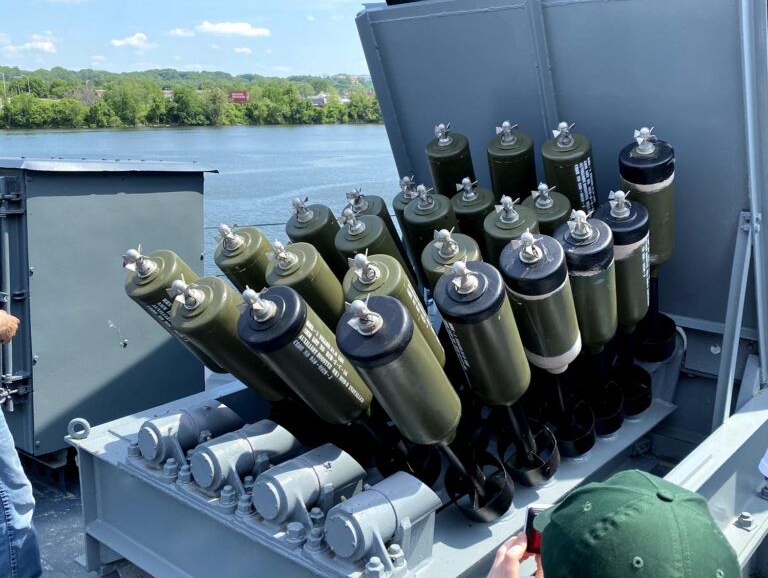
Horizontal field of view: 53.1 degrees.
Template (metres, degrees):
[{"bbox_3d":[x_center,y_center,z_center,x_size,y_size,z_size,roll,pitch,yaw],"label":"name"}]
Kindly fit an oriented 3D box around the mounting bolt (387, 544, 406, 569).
[{"bbox_3d":[0.029,0.644,1.865,0.048,0.046,0.048,12,17,41],"label":"mounting bolt"}]

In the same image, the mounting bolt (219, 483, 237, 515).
[{"bbox_3d":[-0.433,0.577,2.124,0.048,0.058,0.048,12,17,41],"label":"mounting bolt"}]

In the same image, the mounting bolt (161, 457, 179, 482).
[{"bbox_3d":[-0.641,0.538,2.300,0.048,0.054,0.048,12,17,41],"label":"mounting bolt"}]

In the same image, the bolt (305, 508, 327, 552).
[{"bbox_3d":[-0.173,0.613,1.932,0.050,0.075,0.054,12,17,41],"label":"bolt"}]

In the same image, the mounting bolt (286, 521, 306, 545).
[{"bbox_3d":[-0.224,0.624,1.969,0.048,0.037,0.048,12,17,41],"label":"mounting bolt"}]

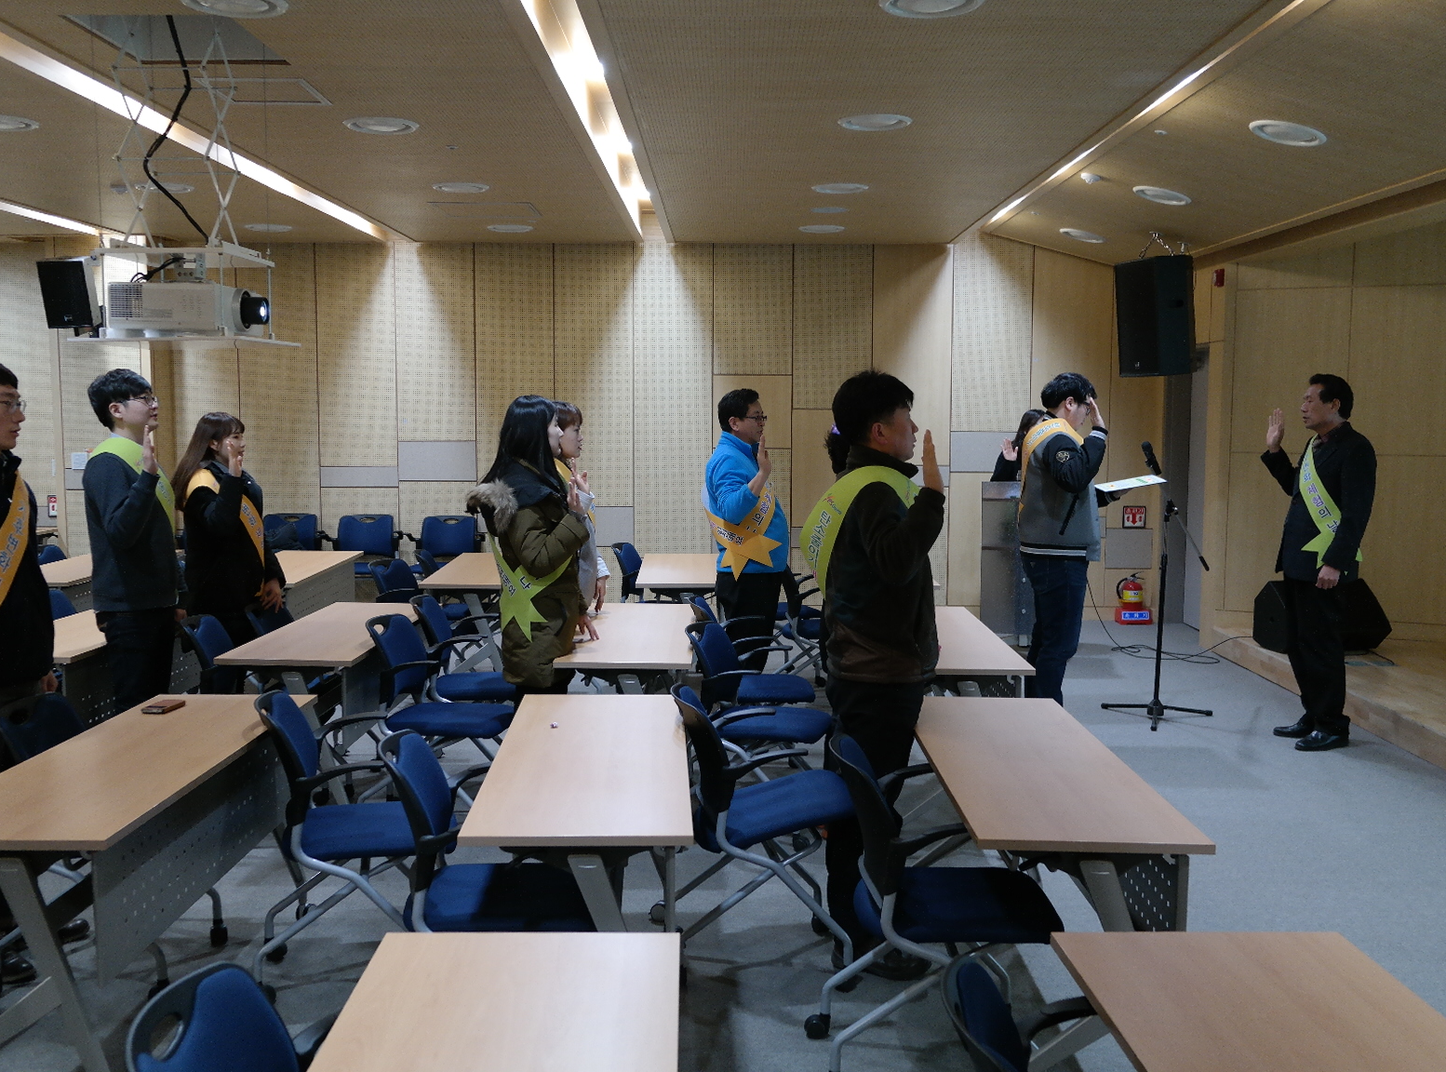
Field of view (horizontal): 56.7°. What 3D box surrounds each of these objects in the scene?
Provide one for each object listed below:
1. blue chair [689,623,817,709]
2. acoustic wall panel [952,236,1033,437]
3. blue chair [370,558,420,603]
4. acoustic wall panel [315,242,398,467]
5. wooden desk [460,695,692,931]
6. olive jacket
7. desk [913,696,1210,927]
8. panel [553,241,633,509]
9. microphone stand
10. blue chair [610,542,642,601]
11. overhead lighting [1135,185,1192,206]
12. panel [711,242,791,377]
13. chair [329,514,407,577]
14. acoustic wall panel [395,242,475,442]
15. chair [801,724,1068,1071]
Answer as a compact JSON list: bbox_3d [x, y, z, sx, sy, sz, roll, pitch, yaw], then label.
[{"bbox_3d":[0.103,0.734,5.197,0.570,0.830,0.550,2,5,14],"label":"blue chair"},{"bbox_3d":[2.105,-1.588,10.471,0.617,1.542,0.040,0,5,0],"label":"acoustic wall panel"},{"bbox_3d":[-1.526,0.534,7.088,0.580,0.830,0.570,2,6,13],"label":"blue chair"},{"bbox_3d":[-2.722,-1.341,9.973,0.590,1.659,0.030,0,5,0],"label":"acoustic wall panel"},{"bbox_3d":[-0.349,0.931,3.595,0.511,0.722,1.462,0,5,-3],"label":"wooden desk"},{"bbox_3d":[-0.741,0.144,5.084,0.450,0.859,0.500,0,5,-8],"label":"olive jacket"},{"bbox_3d":[0.792,0.939,3.574,0.511,0.722,1.462,0,5,1],"label":"desk"},{"bbox_3d":[-0.978,-1.209,10.191,0.601,1.999,0.050,0,5,0],"label":"panel"},{"bbox_3d":[2.341,0.245,7.029,0.560,1.460,0.560,0,6,0],"label":"microphone stand"},{"bbox_3d":[-0.373,0.460,7.932,0.580,0.830,0.570,2,6,13],"label":"blue chair"},{"bbox_3d":[2.481,-1.912,7.560,0.325,0.060,0.325,14,5,-1],"label":"overhead lighting"},{"bbox_3d":[0.225,-1.710,10.157,0.600,0.980,0.030,0,6,0],"label":"panel"},{"bbox_3d":[-2.574,0.274,9.731,0.570,0.810,0.580,0,5,0],"label":"chair"},{"bbox_3d":[-2.135,-1.436,9.961,0.590,1.467,0.030,0,5,0],"label":"acoustic wall panel"},{"bbox_3d":[0.513,0.913,3.271,0.580,0.830,0.570,0,6,0],"label":"chair"}]

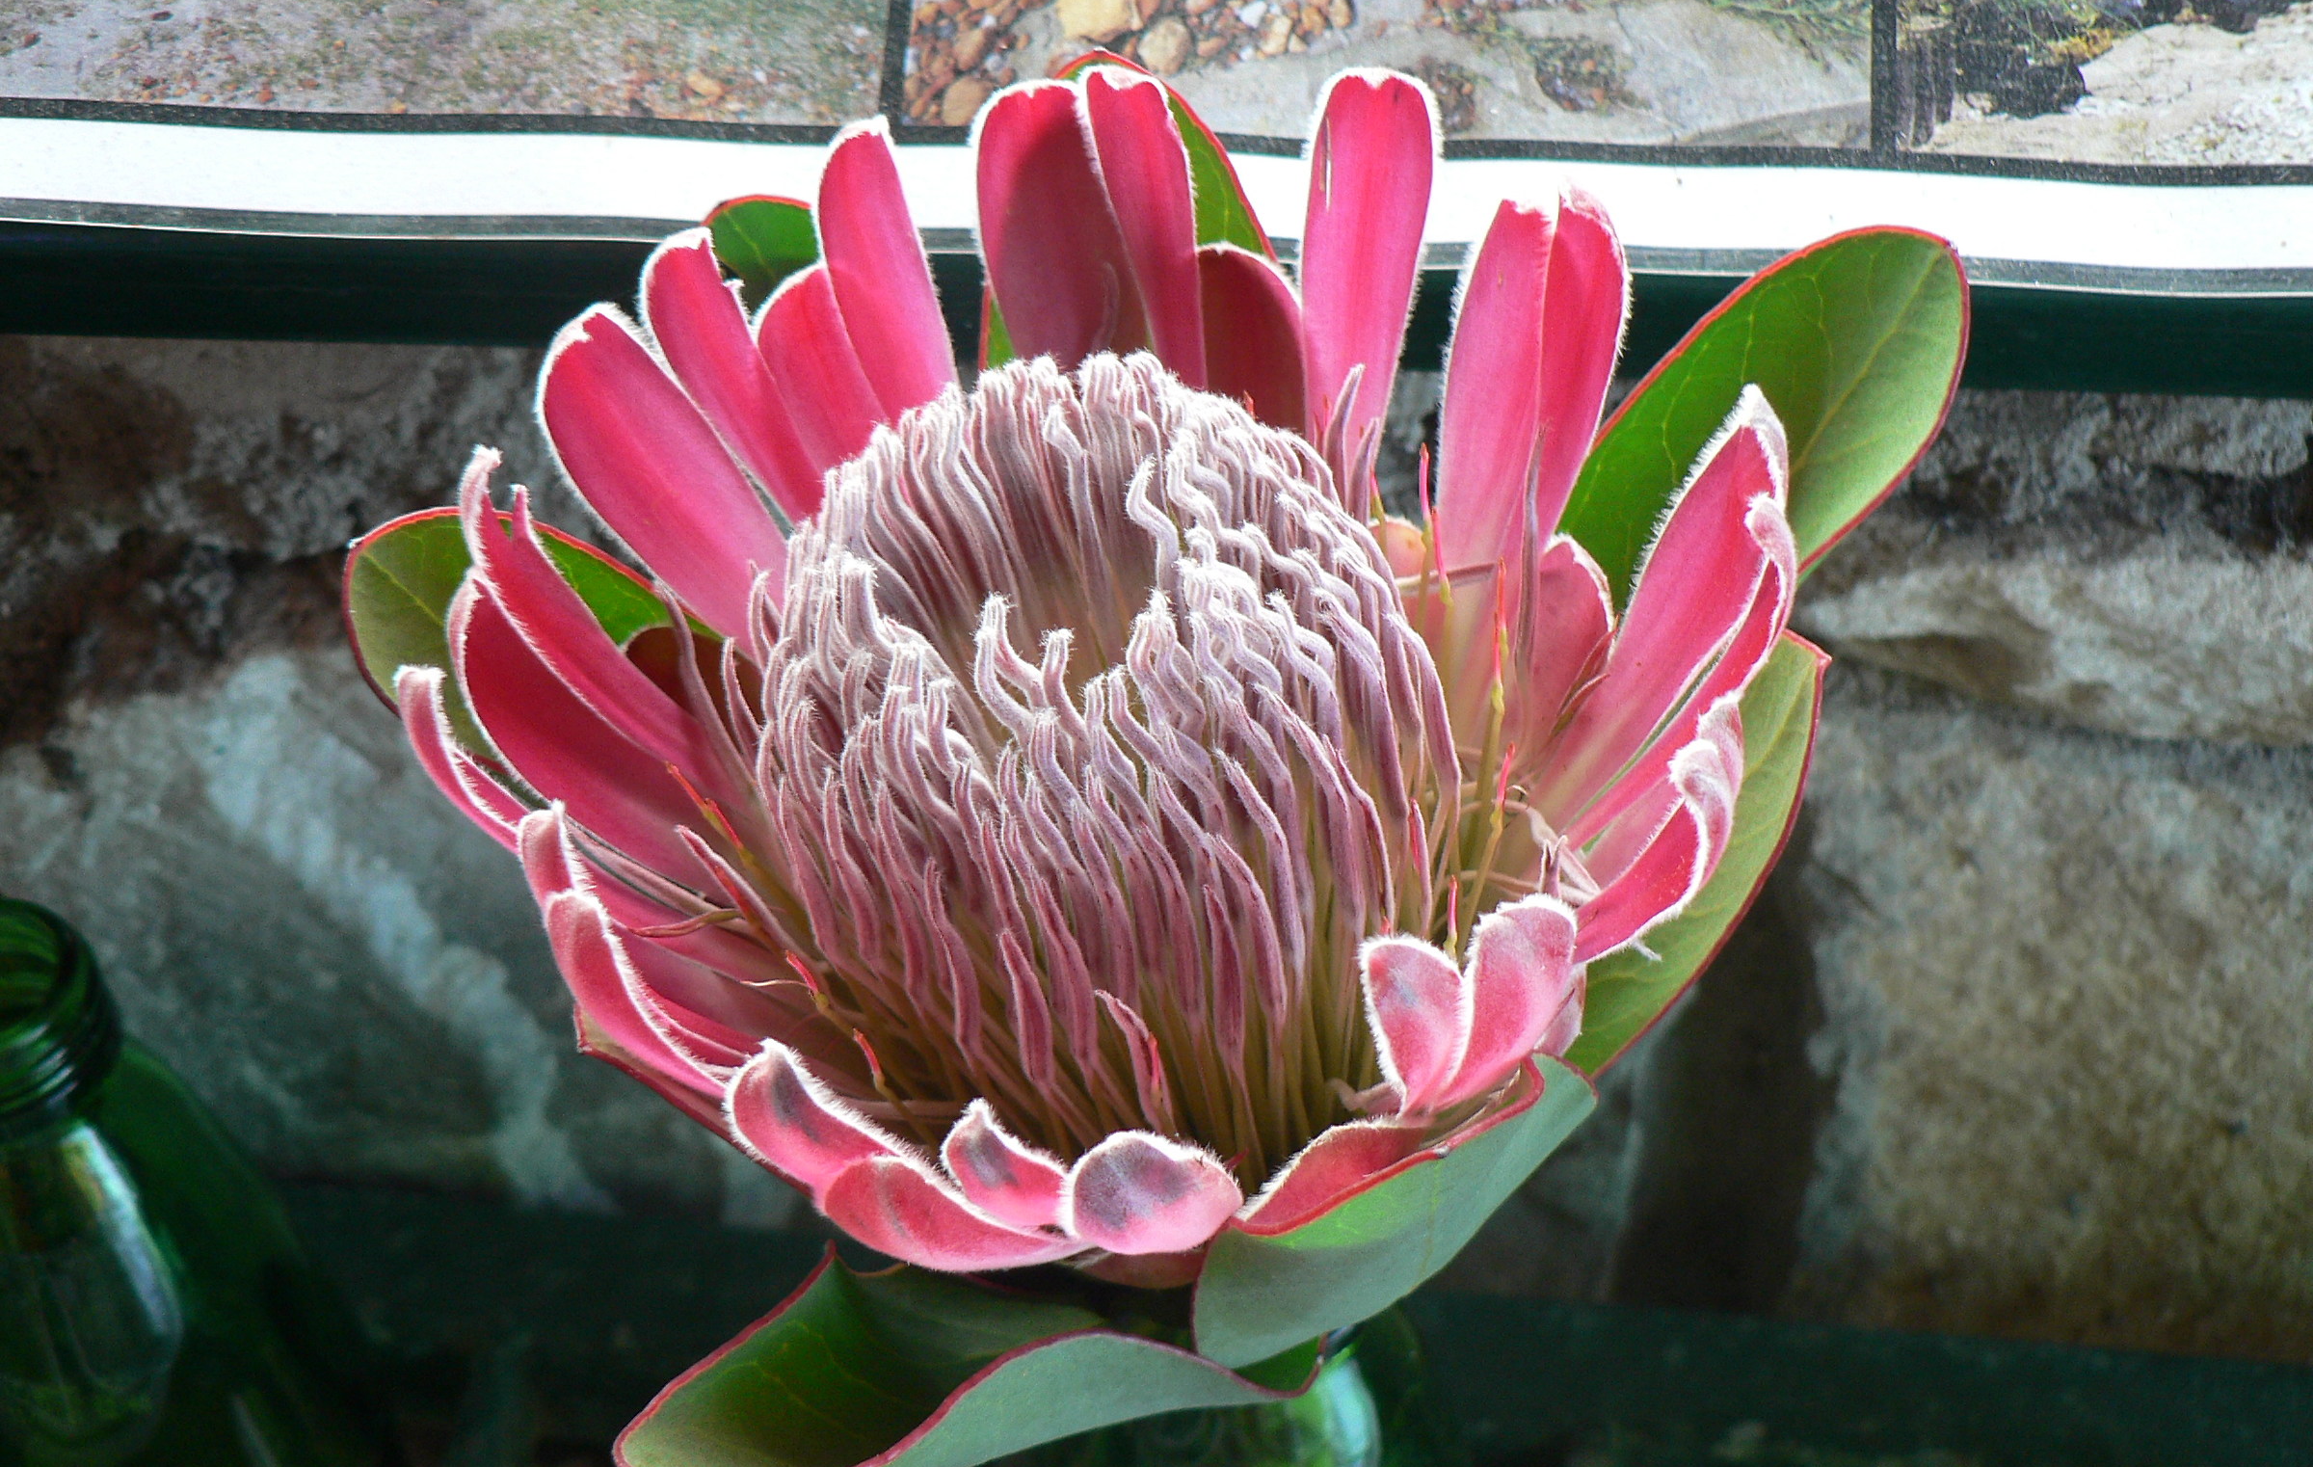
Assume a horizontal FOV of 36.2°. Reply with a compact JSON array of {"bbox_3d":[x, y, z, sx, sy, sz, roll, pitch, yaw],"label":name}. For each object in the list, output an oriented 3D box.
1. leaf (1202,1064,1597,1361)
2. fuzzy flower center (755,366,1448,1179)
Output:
[{"bbox_3d":[0.022,0.049,0.352,0.043,0.055,0.022,-24,77,-23],"label":"leaf"},{"bbox_3d":[-0.003,0.011,0.360,0.068,0.070,0.068,-9,36,0],"label":"fuzzy flower center"}]

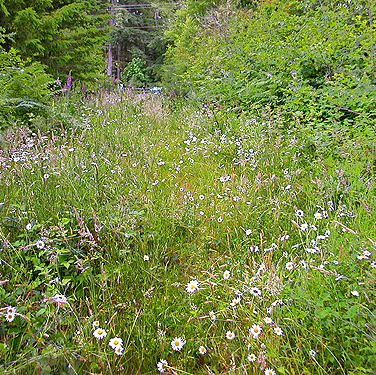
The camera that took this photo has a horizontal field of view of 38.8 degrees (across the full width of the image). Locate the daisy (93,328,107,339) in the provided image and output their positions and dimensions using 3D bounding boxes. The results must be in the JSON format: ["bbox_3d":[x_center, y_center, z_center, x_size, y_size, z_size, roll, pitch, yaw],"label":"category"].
[{"bbox_3d":[-0.315,0.521,1.900,0.050,0.015,0.050,0,35,-9],"label":"daisy"}]

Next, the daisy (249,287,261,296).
[{"bbox_3d":[0.286,0.445,2.280,0.051,0.015,0.051,7,37,-6],"label":"daisy"}]

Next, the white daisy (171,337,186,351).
[{"bbox_3d":[-0.035,0.555,1.900,0.048,0.015,0.048,0,56,-1],"label":"white daisy"}]

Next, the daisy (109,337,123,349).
[{"bbox_3d":[-0.253,0.546,1.880,0.050,0.015,0.050,0,36,-8],"label":"daisy"}]

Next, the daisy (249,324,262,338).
[{"bbox_3d":[0.252,0.533,1.980,0.047,0.014,0.047,0,53,7],"label":"daisy"}]

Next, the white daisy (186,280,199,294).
[{"bbox_3d":[0.019,0.411,2.200,0.053,0.016,0.053,-5,52,7],"label":"white daisy"}]

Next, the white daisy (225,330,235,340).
[{"bbox_3d":[0.161,0.568,2.050,0.036,0.012,0.036,0,50,4],"label":"white daisy"}]

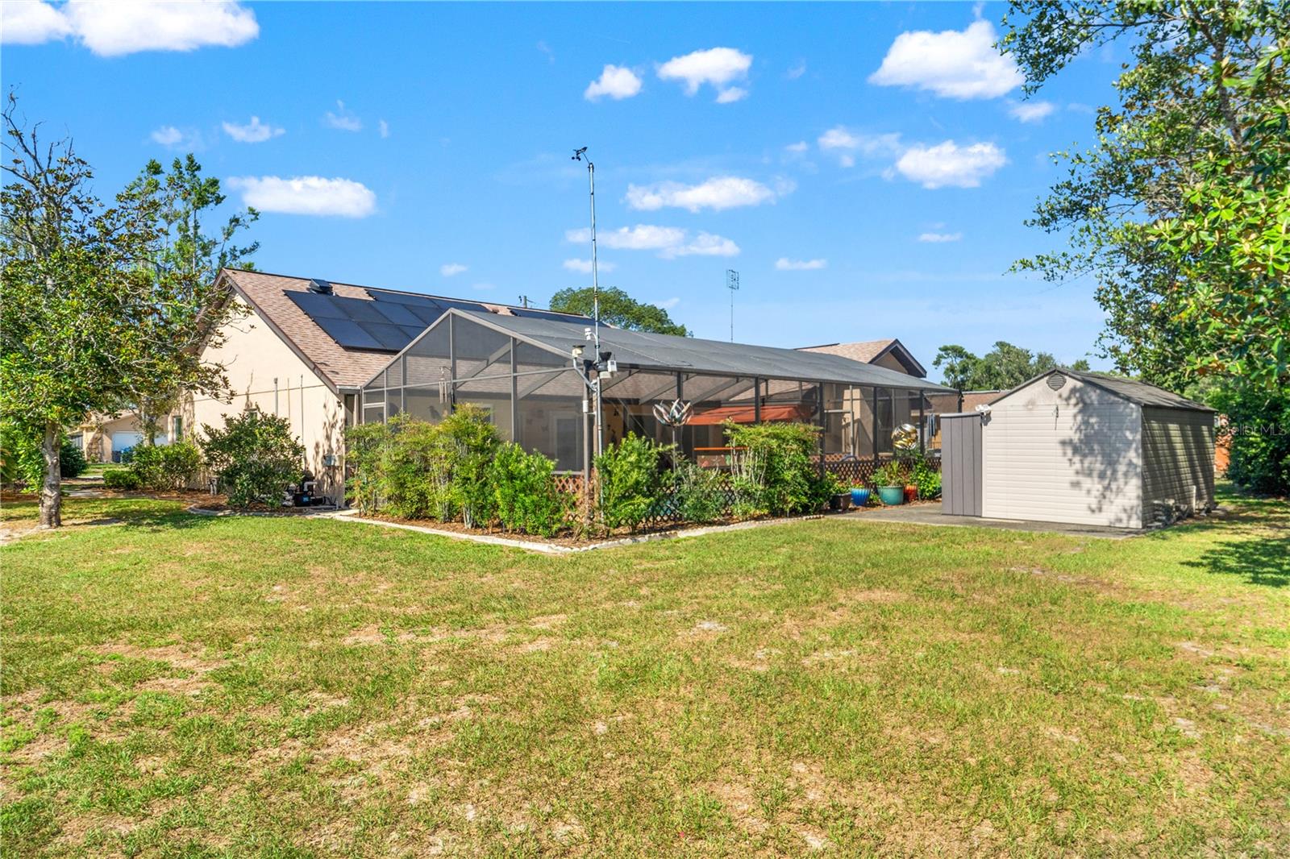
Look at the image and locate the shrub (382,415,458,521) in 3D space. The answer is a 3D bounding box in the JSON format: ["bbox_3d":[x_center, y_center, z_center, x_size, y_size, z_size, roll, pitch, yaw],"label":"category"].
[{"bbox_3d":[-3.790,0.645,14.496,1.270,1.770,1.100,0,0,0],"label":"shrub"}]

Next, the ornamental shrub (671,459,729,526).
[{"bbox_3d":[0.887,1.018,14.013,0.940,1.050,0.850,0,0,0],"label":"ornamental shrub"}]

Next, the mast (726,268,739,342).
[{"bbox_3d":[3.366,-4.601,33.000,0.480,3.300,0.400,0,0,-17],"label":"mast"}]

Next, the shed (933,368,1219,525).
[{"bbox_3d":[8.143,0.291,15.728,2.980,2.430,4.950,0,-1,44],"label":"shed"}]

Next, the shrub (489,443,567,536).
[{"bbox_3d":[-1.663,0.860,12.232,1.100,1.320,1.000,0,0,0],"label":"shrub"}]

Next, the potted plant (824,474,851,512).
[{"bbox_3d":[3.645,1.202,16.280,0.520,0.720,0.450,0,0,0],"label":"potted plant"}]

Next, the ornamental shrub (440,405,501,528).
[{"bbox_3d":[-2.668,0.569,13.119,0.920,1.880,0.900,0,0,0],"label":"ornamental shrub"}]

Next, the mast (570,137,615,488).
[{"bbox_3d":[-0.784,-1.423,12.989,0.650,5.680,0.500,0,0,0],"label":"mast"}]

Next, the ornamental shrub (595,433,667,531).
[{"bbox_3d":[-0.211,0.783,12.849,1.070,1.480,0.950,0,0,0],"label":"ornamental shrub"}]

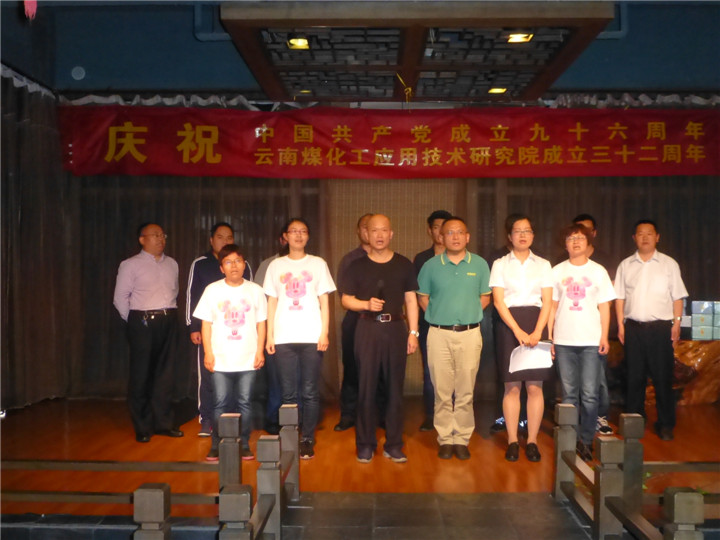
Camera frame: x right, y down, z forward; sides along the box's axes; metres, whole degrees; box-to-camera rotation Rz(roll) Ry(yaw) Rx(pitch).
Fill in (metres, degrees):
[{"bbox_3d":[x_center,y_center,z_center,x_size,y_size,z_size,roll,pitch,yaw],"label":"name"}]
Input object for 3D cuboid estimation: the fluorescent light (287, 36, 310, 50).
[{"bbox_3d":[-0.446,-1.620,5.800,0.155,0.060,0.160,0,0,1],"label":"fluorescent light"}]

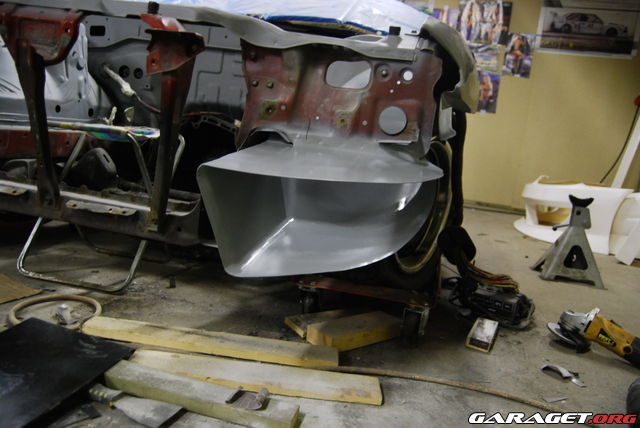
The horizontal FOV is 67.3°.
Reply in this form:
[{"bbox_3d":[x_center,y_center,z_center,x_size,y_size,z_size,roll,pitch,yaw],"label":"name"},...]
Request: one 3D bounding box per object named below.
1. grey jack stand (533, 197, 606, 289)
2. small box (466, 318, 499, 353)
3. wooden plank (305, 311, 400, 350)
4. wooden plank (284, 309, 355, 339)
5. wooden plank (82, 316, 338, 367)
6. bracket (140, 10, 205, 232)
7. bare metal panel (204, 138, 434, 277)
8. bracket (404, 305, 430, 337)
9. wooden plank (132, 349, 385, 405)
[{"bbox_3d":[0.973,0.097,1.846,0.215,0.310,0.185,8,9,19],"label":"grey jack stand"},{"bbox_3d":[0.393,0.288,1.155,0.052,0.019,0.165,9,9,25],"label":"small box"},{"bbox_3d":[0.085,0.262,1.077,0.220,0.034,0.080,-1,11,-39],"label":"wooden plank"},{"bbox_3d":[0.032,0.257,1.141,0.210,0.015,0.092,1,9,-30],"label":"wooden plank"},{"bbox_3d":[-0.219,0.257,0.971,0.520,0.016,0.062,6,8,4],"label":"wooden plank"},{"bbox_3d":[-0.341,-0.216,1.139,0.130,0.500,0.095,8,8,15],"label":"bracket"},{"bbox_3d":[0.005,-0.019,0.941,0.438,0.240,0.272,8,8,15],"label":"bare metal panel"},{"bbox_3d":[0.221,0.242,1.090,0.055,0.070,0.055,8,8,15],"label":"bracket"},{"bbox_3d":[-0.117,0.284,0.843,0.450,0.018,0.068,6,8,2],"label":"wooden plank"}]

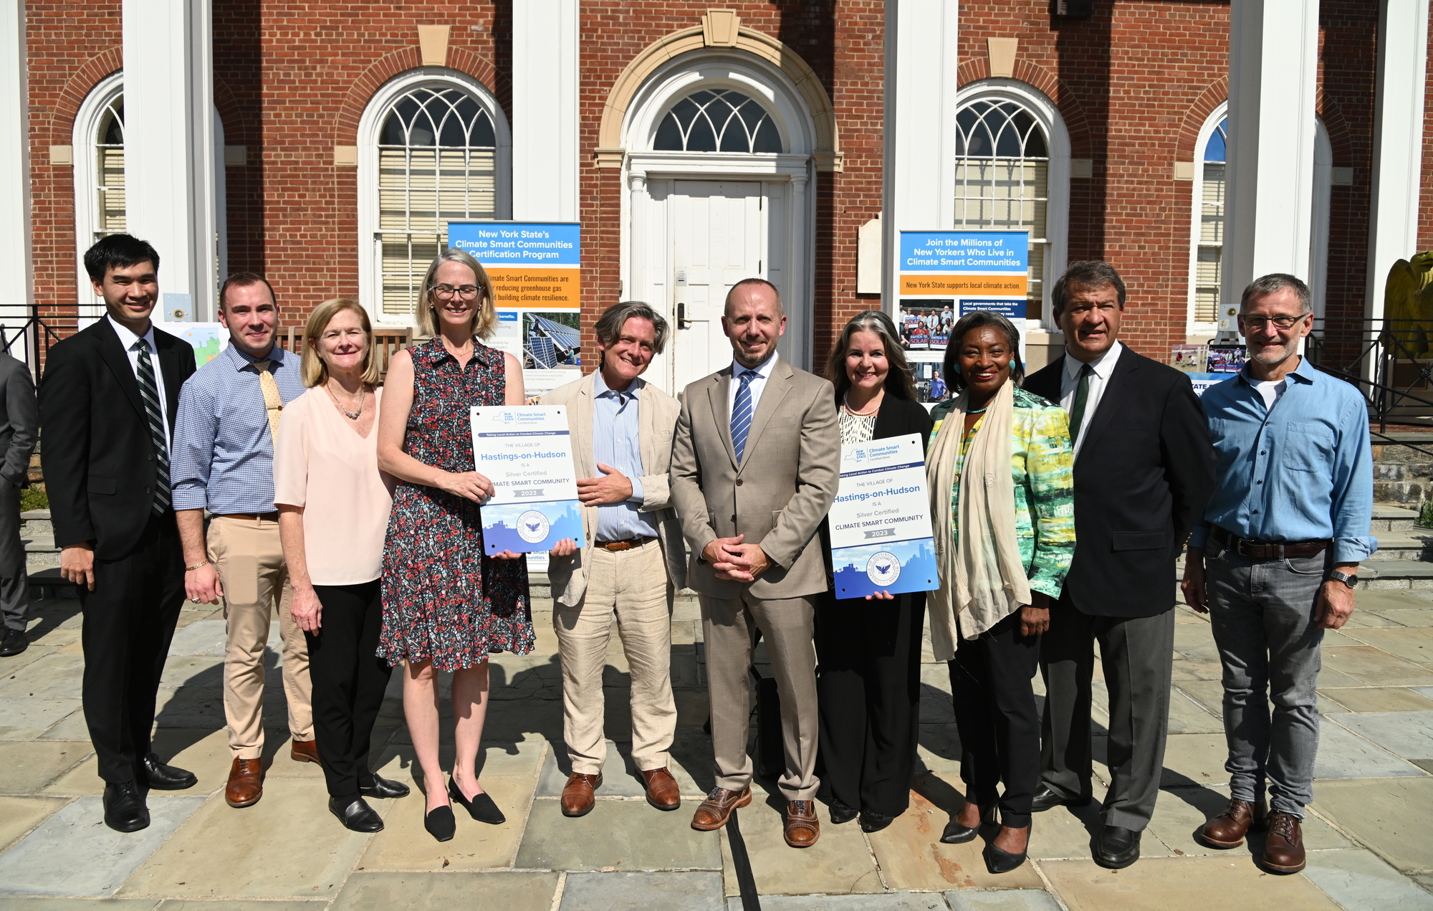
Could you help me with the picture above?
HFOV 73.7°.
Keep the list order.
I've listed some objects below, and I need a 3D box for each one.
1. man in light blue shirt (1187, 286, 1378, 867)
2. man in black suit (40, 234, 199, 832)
[{"bbox_3d":[1.655,0.326,2.816,0.480,1.700,0.360,5,7,43],"label":"man in light blue shirt"},{"bbox_3d":[-1.879,0.217,3.011,0.460,1.797,0.360,-4,7,-45],"label":"man in black suit"}]

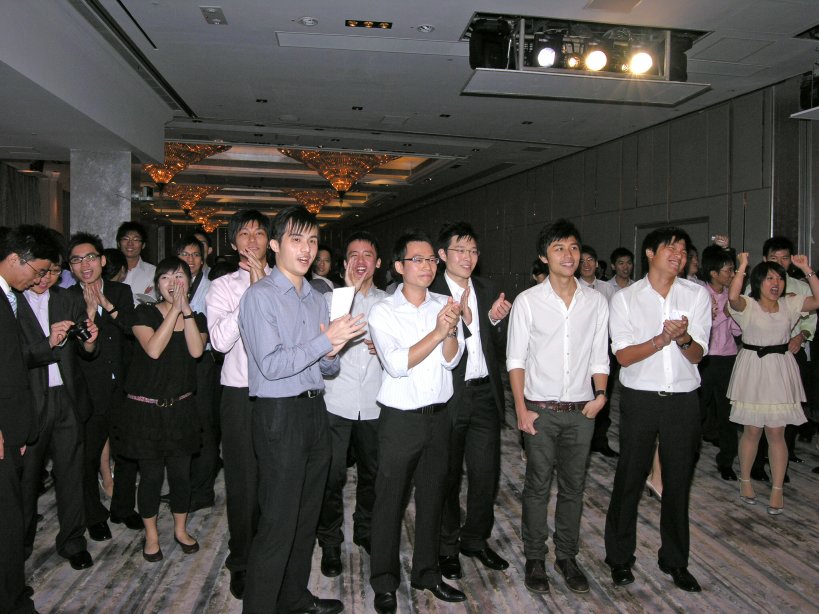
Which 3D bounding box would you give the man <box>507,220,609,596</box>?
[{"bbox_3d":[0.739,0.461,2.737,0.500,1.770,0.340,1,5,-2],"label":"man"}]

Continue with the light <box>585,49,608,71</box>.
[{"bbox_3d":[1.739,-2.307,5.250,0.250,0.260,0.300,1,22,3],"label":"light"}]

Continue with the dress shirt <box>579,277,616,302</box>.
[{"bbox_3d":[1.560,0.030,4.930,0.480,0.580,0.280,1,4,9],"label":"dress shirt"}]

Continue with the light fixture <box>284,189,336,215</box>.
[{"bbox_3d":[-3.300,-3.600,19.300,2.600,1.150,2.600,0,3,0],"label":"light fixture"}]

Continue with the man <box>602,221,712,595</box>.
[{"bbox_3d":[1.222,0.492,2.792,0.510,1.720,0.400,1,4,12],"label":"man"}]

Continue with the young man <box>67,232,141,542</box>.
[{"bbox_3d":[-1.740,0.425,3.193,0.500,1.700,0.420,-3,6,-40],"label":"young man"}]

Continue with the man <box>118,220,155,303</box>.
[{"bbox_3d":[-1.938,0.311,4.056,0.480,1.830,0.340,-2,4,-30],"label":"man"}]

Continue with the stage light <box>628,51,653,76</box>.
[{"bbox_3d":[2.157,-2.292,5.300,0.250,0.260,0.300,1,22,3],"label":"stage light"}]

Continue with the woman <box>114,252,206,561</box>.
[{"bbox_3d":[-1.384,0.533,3.107,0.500,1.600,0.440,-2,4,-30],"label":"woman"}]

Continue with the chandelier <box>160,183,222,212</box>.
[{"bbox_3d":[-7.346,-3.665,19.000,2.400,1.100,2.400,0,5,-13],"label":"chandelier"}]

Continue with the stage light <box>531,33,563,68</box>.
[{"bbox_3d":[1.255,-2.349,5.200,0.280,0.320,0.330,1,22,3],"label":"stage light"}]

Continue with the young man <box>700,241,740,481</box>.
[{"bbox_3d":[2.326,0.408,4.249,0.470,1.710,0.320,0,3,-5],"label":"young man"}]

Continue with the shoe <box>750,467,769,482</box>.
[{"bbox_3d":[2.579,1.200,4.240,0.105,0.110,0.290,1,5,5],"label":"shoe"}]

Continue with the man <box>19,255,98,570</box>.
[{"bbox_3d":[-1.824,0.472,2.903,0.520,1.650,0.470,-3,6,-43],"label":"man"}]

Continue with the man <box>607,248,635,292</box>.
[{"bbox_3d":[1.998,0.317,5.403,0.480,1.740,0.320,0,3,6],"label":"man"}]

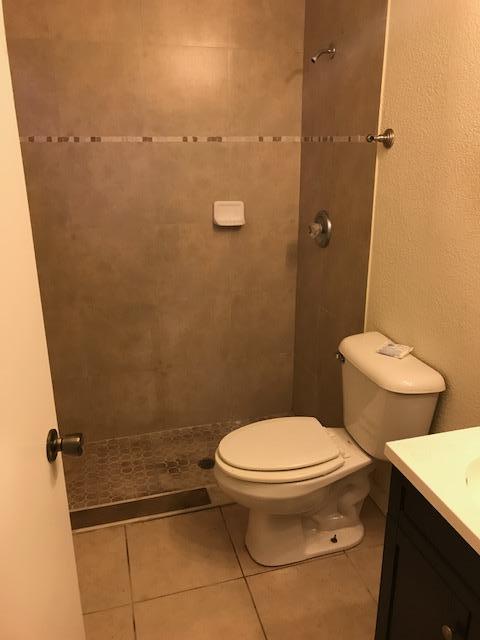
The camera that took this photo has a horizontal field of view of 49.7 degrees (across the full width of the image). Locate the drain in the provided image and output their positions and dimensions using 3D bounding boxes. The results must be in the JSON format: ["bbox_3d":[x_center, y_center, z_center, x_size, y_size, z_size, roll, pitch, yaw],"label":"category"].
[{"bbox_3d":[-0.151,0.701,2.529,0.105,0.015,0.105,0,19,0],"label":"drain"}]

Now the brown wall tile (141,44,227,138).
[{"bbox_3d":[-0.237,-1.013,2.303,0.385,0.366,0.012,-6,20,-14],"label":"brown wall tile"}]

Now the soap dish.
[{"bbox_3d":[-0.046,-0.510,2.479,0.150,0.110,0.080,-6,20,-14],"label":"soap dish"}]

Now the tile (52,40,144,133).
[{"bbox_3d":[-0.597,-0.980,2.210,0.361,0.363,0.012,-6,20,-14],"label":"tile"}]

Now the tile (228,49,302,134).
[{"bbox_3d":[0.119,-1.046,2.394,0.353,0.369,0.012,-6,20,-14],"label":"tile"}]

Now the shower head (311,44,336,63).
[{"bbox_3d":[0.339,-1.075,2.098,0.100,0.075,0.060,-6,20,-14],"label":"shower head"}]

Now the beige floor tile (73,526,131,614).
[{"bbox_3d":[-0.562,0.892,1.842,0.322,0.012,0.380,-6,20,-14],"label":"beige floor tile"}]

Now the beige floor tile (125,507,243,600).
[{"bbox_3d":[-0.220,0.859,1.929,0.383,0.012,0.380,-6,20,-14],"label":"beige floor tile"}]

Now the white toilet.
[{"bbox_3d":[0.257,0.488,1.852,0.685,0.730,0.445,-6,20,-14],"label":"white toilet"}]

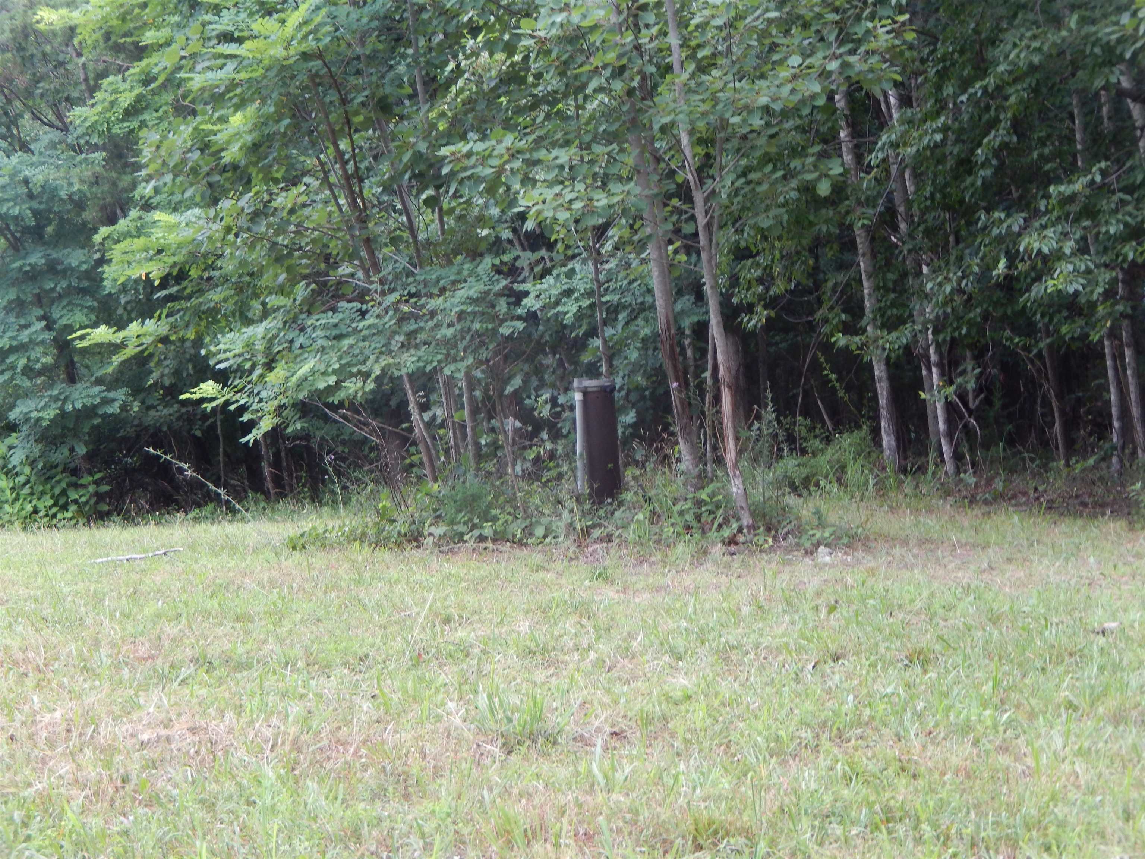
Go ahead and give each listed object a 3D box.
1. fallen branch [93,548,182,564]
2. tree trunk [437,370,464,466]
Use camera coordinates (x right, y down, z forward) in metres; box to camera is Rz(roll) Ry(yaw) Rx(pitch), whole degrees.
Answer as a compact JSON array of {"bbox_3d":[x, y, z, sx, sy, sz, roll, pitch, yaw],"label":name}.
[{"bbox_3d":[-2.199,0.637,12.200,0.500,0.055,0.060,-6,4,-25],"label":"fallen branch"},{"bbox_3d":[-0.710,-0.054,13.883,0.072,0.585,0.072,-9,3,0],"label":"tree trunk"}]

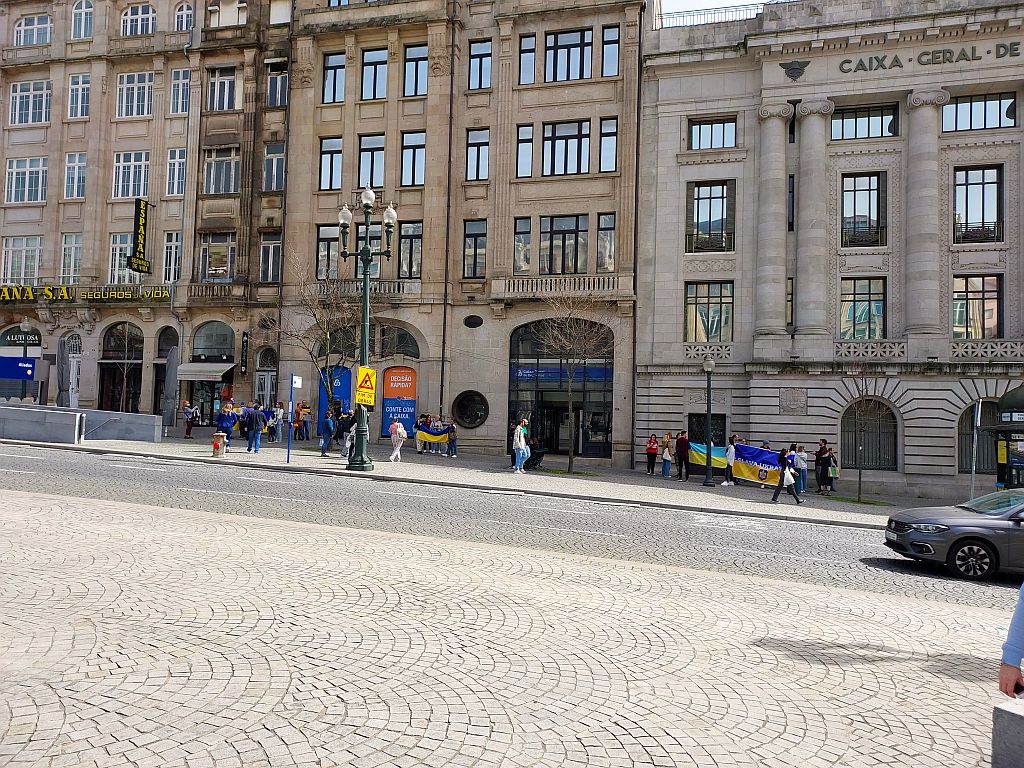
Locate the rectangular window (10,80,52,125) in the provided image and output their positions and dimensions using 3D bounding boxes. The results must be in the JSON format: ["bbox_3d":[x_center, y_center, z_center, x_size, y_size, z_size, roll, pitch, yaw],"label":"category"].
[{"bbox_3d":[-25.174,-14.727,43.395,2.704,2.293,0.200,1,-3,16],"label":"rectangular window"}]

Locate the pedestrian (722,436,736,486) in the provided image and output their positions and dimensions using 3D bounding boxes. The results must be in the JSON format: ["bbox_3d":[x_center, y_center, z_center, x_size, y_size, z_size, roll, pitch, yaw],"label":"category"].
[{"bbox_3d":[7.562,2.683,28.800,0.420,1.714,0.500,0,-3,21],"label":"pedestrian"}]

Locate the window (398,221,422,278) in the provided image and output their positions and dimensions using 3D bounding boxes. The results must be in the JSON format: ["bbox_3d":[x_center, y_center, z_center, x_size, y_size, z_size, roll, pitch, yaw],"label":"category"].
[{"bbox_3d":[-4.385,-5.802,35.867,1.064,2.512,0.200,1,-2,14],"label":"window"}]

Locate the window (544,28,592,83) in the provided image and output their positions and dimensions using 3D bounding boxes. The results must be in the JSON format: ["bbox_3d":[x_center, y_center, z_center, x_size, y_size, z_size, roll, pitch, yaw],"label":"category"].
[{"bbox_3d":[2.584,-14.982,37.758,2.193,2.385,0.200,1,-3,16],"label":"window"}]

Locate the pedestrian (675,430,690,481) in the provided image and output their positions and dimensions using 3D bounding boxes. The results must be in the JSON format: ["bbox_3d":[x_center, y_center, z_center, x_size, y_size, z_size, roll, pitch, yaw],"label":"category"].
[{"bbox_3d":[6.050,2.549,29.232,0.520,1.778,0.380,0,-3,36],"label":"pedestrian"}]

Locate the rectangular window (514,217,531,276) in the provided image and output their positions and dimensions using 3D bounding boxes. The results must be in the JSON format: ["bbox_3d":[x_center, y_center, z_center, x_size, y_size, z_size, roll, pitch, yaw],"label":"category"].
[{"bbox_3d":[0.442,-5.734,34.624,0.714,2.474,0.200,1,-2,14],"label":"rectangular window"}]

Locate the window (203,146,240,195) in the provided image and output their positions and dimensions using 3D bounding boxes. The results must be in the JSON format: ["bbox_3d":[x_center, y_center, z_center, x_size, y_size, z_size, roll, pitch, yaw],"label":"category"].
[{"bbox_3d":[-14.153,-10.473,40.584,2.094,2.338,0.200,1,-3,15],"label":"window"}]

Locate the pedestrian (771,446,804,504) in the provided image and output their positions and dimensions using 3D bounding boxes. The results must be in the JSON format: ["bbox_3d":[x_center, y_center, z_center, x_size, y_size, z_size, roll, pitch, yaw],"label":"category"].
[{"bbox_3d":[7.983,2.666,24.000,0.920,1.623,0.520,1,-3,13],"label":"pedestrian"}]

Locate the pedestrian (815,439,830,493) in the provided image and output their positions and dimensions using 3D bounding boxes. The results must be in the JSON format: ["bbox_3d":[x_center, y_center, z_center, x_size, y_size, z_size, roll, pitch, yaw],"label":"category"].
[{"bbox_3d":[10.206,2.675,27.209,0.420,1.790,0.520,2,-3,-6],"label":"pedestrian"}]

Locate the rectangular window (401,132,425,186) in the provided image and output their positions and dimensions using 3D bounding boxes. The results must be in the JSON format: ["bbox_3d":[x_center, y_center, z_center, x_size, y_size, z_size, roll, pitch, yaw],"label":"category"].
[{"bbox_3d":[-4.707,-10.767,39.591,1.193,2.691,0.200,1,-3,16],"label":"rectangular window"}]

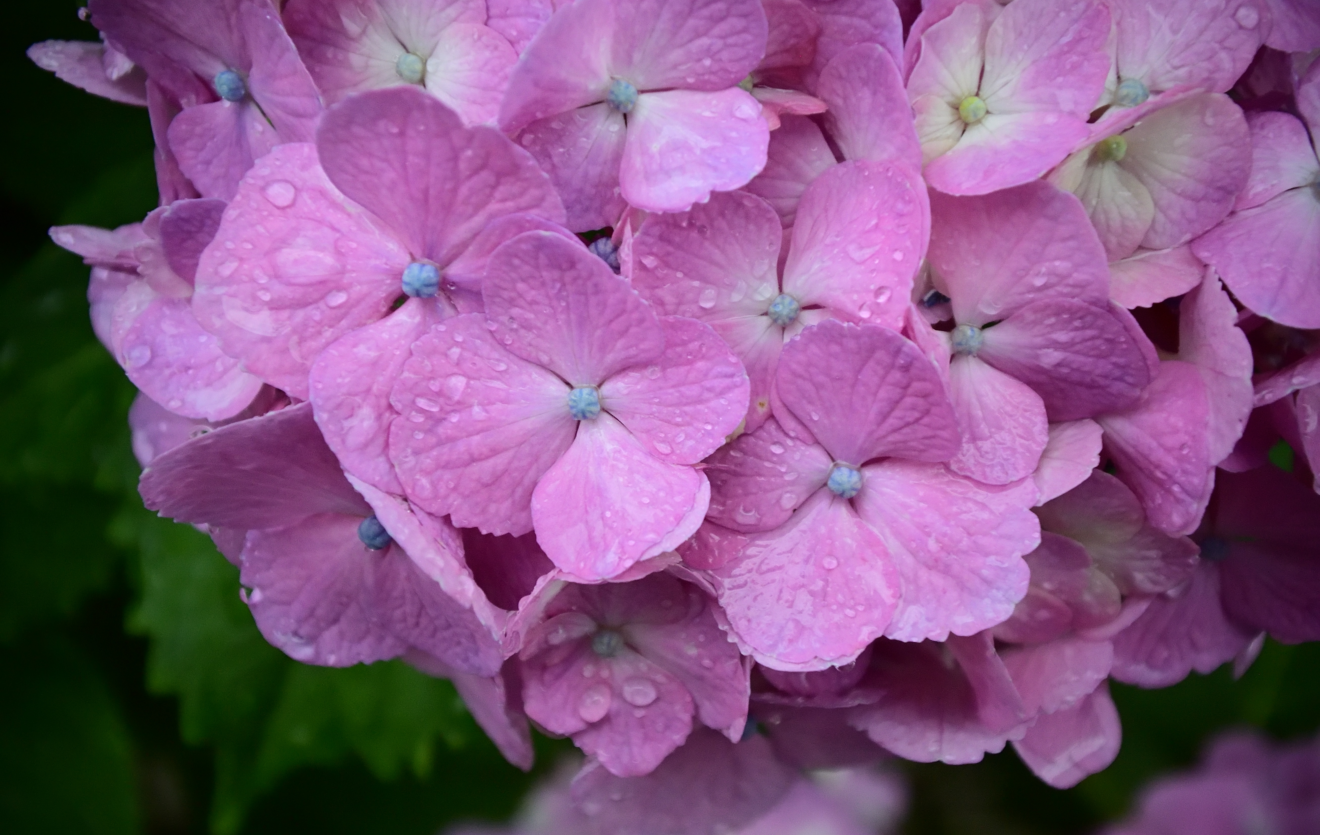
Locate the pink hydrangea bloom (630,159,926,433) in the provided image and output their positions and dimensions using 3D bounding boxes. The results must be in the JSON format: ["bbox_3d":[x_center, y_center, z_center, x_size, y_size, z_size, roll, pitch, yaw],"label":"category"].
[{"bbox_3d":[0.016,-0.017,0.232,0.041,0.039,0.014,-2,-12,-3],"label":"pink hydrangea bloom"}]

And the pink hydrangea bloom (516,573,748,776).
[{"bbox_3d":[-0.004,0.037,0.248,0.035,0.032,0.016,0,14,0],"label":"pink hydrangea bloom"}]

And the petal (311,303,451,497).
[{"bbox_3d":[-0.038,-0.003,0.232,0.020,0.028,0.008,5,4,11],"label":"petal"}]

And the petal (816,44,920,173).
[{"bbox_3d":[0.030,-0.044,0.244,0.015,0.020,0.007,-3,-11,-6],"label":"petal"}]

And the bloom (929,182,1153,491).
[{"bbox_3d":[0.056,-0.013,0.252,0.035,0.045,0.020,0,-3,-7],"label":"bloom"}]

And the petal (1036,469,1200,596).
[{"bbox_3d":[0.071,0.018,0.262,0.026,0.020,0.010,-5,7,-11],"label":"petal"}]

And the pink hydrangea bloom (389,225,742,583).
[{"bbox_3d":[-0.012,-0.002,0.225,0.048,0.047,0.015,2,-7,5],"label":"pink hydrangea bloom"}]

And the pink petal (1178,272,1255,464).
[{"bbox_3d":[0.088,-0.008,0.268,0.013,0.031,0.012,0,3,-18],"label":"pink petal"}]

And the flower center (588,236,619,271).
[{"bbox_3d":[-0.008,-0.024,0.252,0.005,0.005,0.005,0,-12,3],"label":"flower center"}]

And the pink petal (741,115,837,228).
[{"bbox_3d":[0.019,-0.037,0.258,0.017,0.018,0.008,0,-6,3],"label":"pink petal"}]

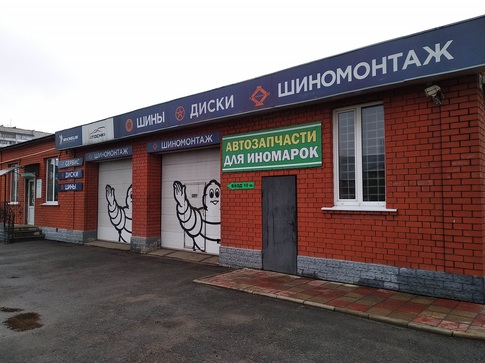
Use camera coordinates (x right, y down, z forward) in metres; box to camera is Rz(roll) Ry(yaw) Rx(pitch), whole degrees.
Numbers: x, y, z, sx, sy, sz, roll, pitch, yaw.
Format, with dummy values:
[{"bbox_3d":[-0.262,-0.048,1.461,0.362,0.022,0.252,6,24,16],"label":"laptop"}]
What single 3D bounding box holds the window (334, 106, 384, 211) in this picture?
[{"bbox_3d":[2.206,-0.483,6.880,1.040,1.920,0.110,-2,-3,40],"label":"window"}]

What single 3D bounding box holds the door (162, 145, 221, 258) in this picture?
[{"bbox_3d":[-1.334,0.565,10.437,3.040,2.900,0.070,-2,-3,40],"label":"door"}]

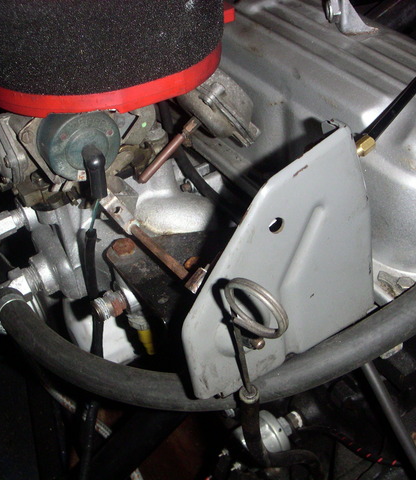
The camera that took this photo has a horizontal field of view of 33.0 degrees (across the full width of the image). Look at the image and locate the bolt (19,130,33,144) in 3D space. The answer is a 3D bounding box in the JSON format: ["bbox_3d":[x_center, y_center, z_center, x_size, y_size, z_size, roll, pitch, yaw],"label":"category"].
[{"bbox_3d":[-0.135,-0.077,0.525,0.009,0.009,0.005,-23,48,-25],"label":"bolt"}]

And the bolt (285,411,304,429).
[{"bbox_3d":[0.072,0.149,0.580,0.012,0.015,0.015,-14,47,-24],"label":"bolt"}]

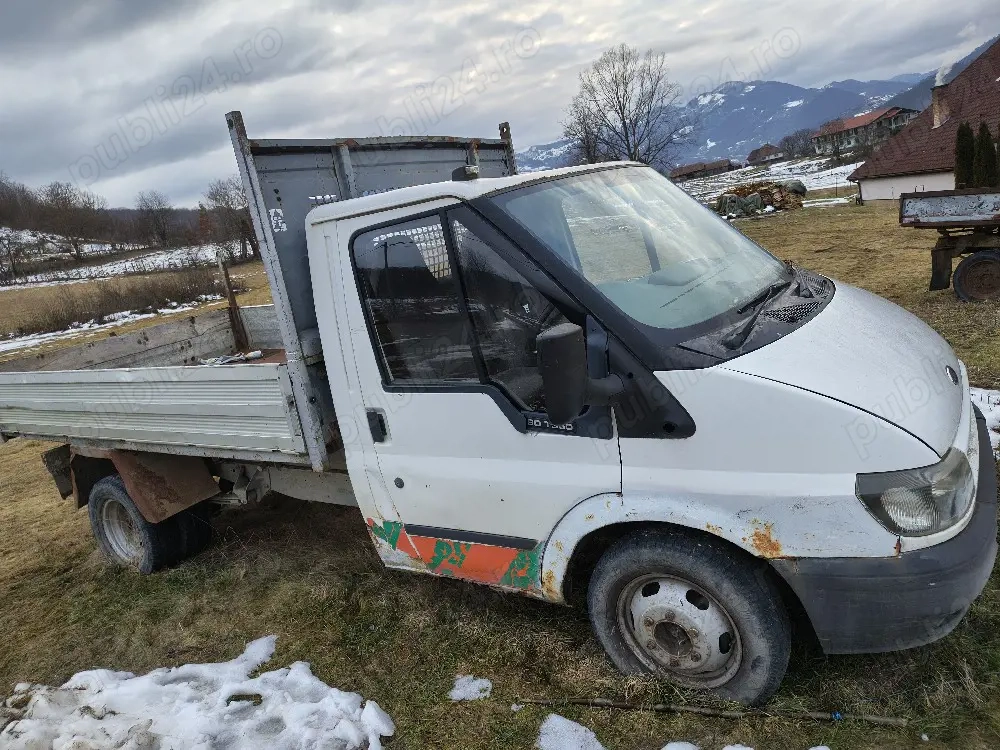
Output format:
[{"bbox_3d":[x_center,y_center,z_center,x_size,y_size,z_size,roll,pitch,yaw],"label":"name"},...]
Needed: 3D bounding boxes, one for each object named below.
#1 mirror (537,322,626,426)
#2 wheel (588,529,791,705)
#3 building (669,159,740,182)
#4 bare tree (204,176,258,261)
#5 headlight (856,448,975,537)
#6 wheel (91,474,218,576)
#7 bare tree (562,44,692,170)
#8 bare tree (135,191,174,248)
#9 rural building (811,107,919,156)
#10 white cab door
[{"bbox_3d":[0.253,0.000,2.206,0.184,0.318,0.266,-1,15,36],"label":"mirror"},{"bbox_3d":[0.654,0.875,2.475,0.701,0.697,0.195,-1,15,36],"label":"wheel"},{"bbox_3d":[51.619,-51.367,175.000,16.000,4.200,7.000,-3,14,30],"label":"building"},{"bbox_3d":[-34.595,-20.446,90.000,7.200,10.500,7.200,-14,13,-18],"label":"bare tree"},{"bbox_3d":[1.193,0.332,1.989,0.287,0.215,0.318,-1,15,36],"label":"headlight"},{"bbox_3d":[-2.431,1.001,4.805,0.700,0.690,0.410,-1,15,36],"label":"wheel"},{"bbox_3d":[10.834,-21.291,58.000,10.000,12.000,9.500,-7,13,13],"label":"bare tree"},{"bbox_3d":[-64.597,-29.158,130.000,6.500,10.500,6.500,-15,14,-23],"label":"bare tree"},{"bbox_3d":[84.119,-56.195,160.000,11.000,9.000,22.000,-15,13,-20],"label":"rural building"},{"bbox_3d":[-0.086,0.088,2.673,1.230,1.517,0.205,-1,15,36],"label":"white cab door"}]

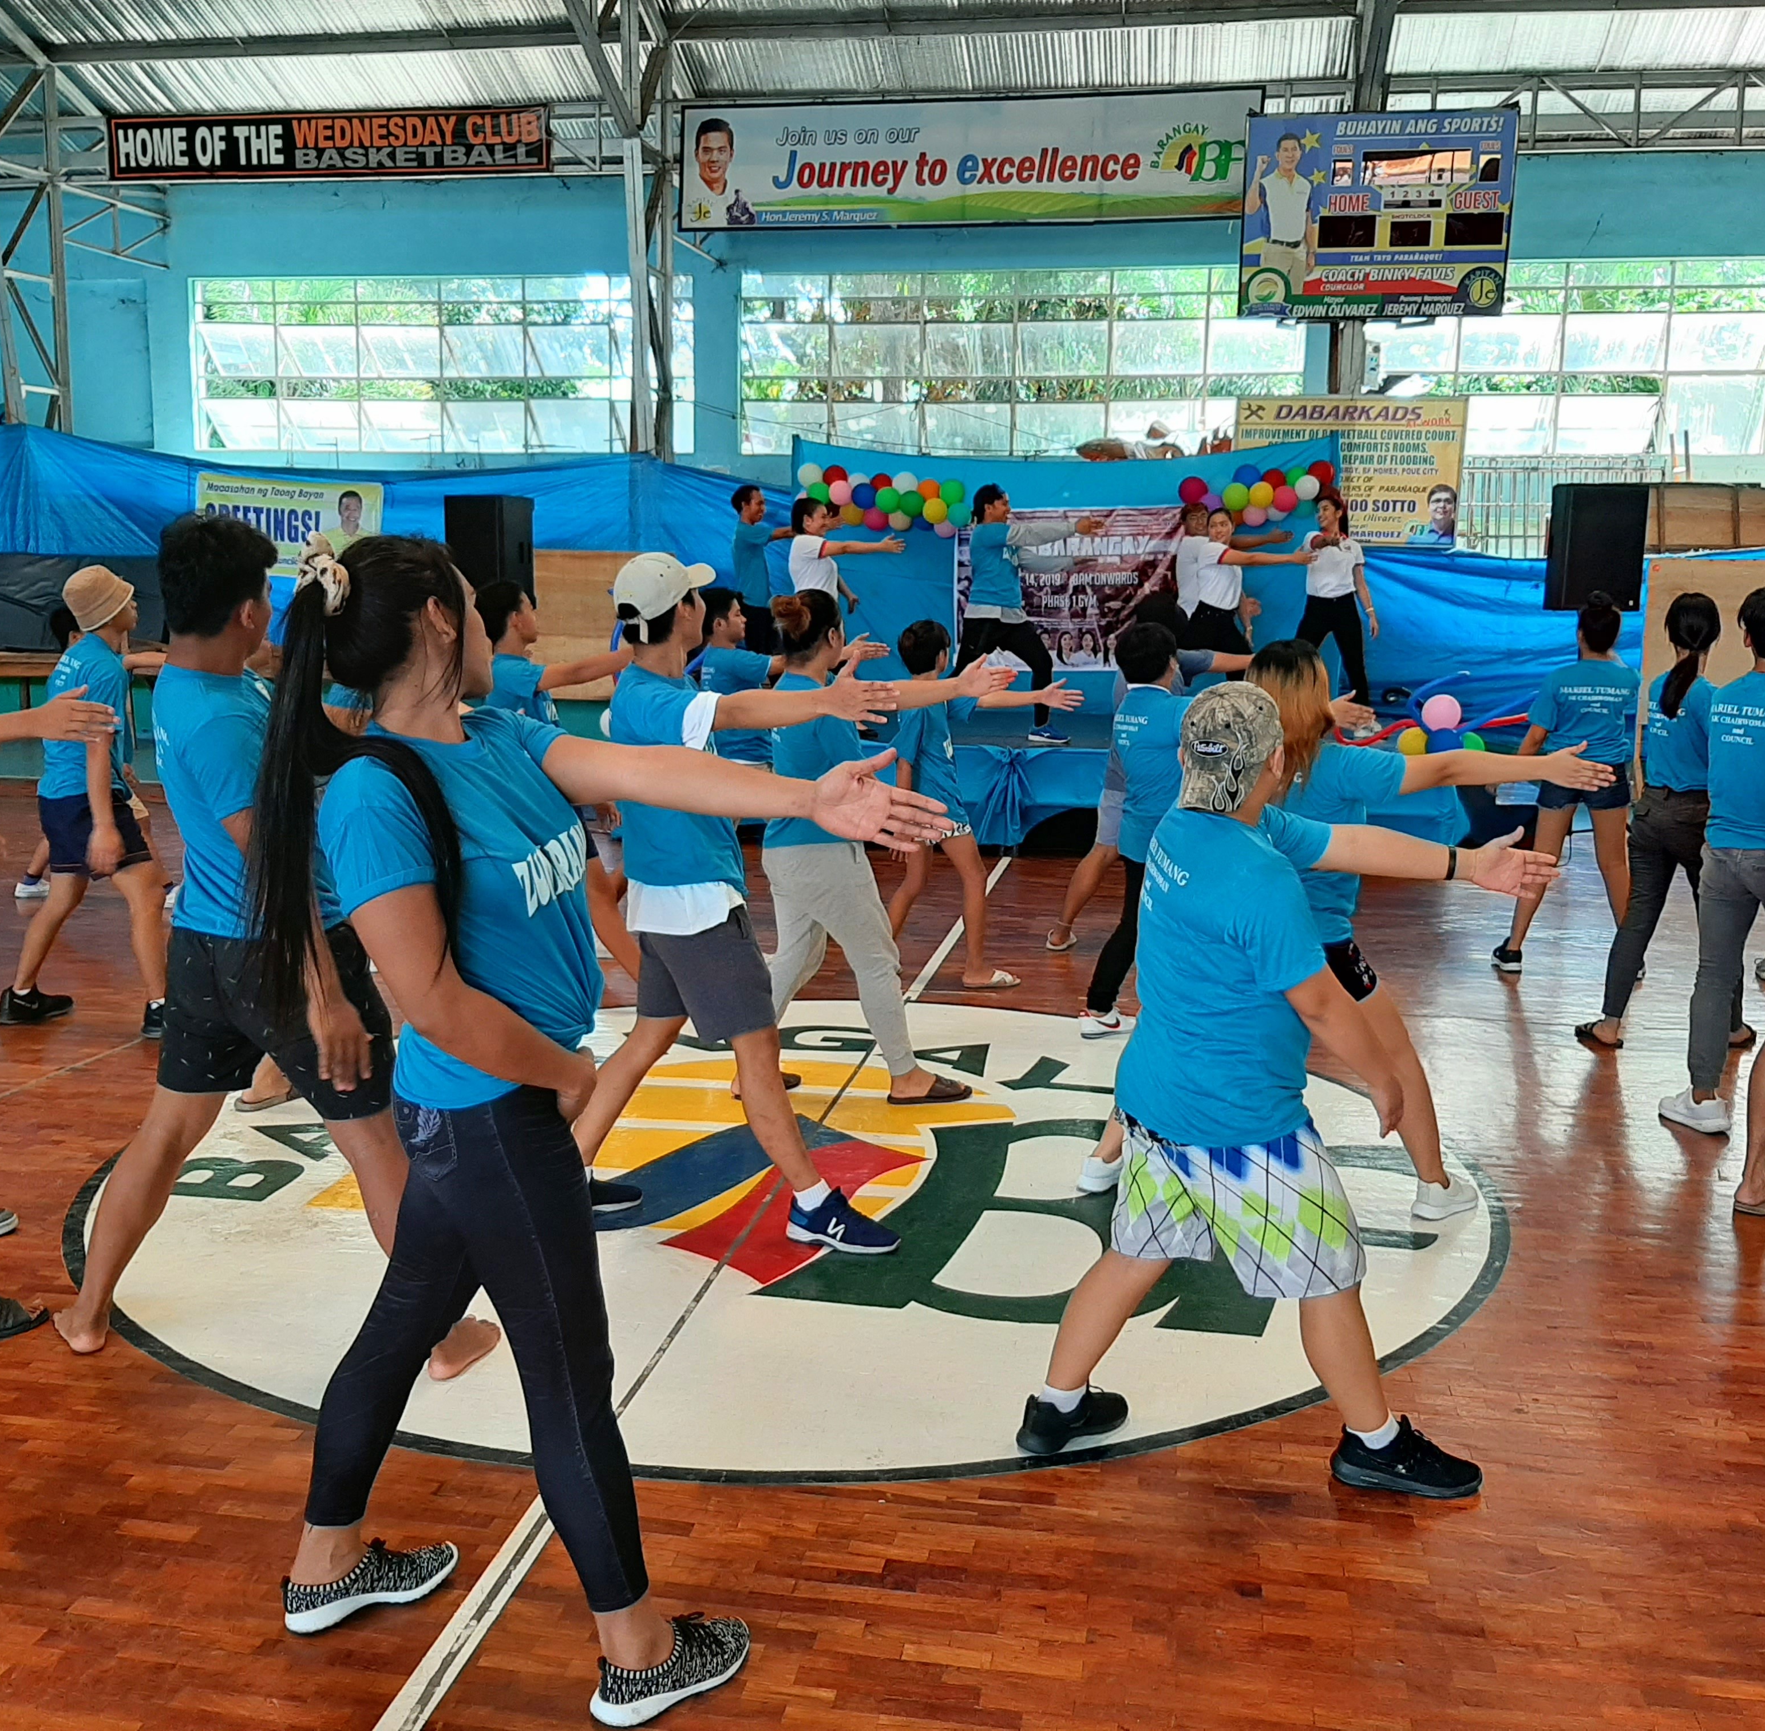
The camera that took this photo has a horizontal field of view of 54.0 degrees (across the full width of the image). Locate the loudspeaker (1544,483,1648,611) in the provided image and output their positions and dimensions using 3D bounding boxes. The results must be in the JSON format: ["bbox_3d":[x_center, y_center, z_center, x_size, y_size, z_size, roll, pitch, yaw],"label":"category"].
[{"bbox_3d":[4.061,-1.803,9.859,0.425,0.700,0.390,1,9,3],"label":"loudspeaker"}]

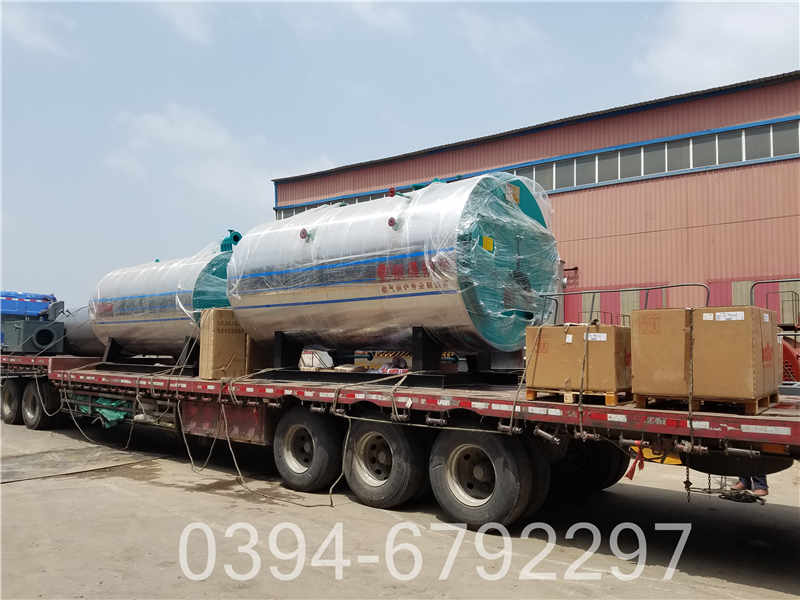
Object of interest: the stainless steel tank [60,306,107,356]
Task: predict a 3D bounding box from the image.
[{"bbox_3d":[-7.882,0.726,15.105,2.400,1.350,1.350,-4,-6,40],"label":"stainless steel tank"}]

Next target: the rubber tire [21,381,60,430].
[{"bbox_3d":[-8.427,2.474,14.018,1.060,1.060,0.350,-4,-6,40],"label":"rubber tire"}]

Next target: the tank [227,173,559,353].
[{"bbox_3d":[-0.265,-0.338,8.778,4.500,2.270,2.250,-4,-6,40],"label":"tank"}]

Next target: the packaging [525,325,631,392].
[{"bbox_3d":[1.804,0.565,5.818,0.860,0.565,0.780,-4,-6,40],"label":"packaging"}]

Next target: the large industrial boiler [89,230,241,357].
[{"bbox_3d":[-4.321,0.088,12.208,4.250,2.120,2.000,-4,-6,40],"label":"large industrial boiler"}]

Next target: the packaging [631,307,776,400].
[{"bbox_3d":[2.691,0.453,5.268,0.905,0.705,1.080,-4,-6,40],"label":"packaging"}]

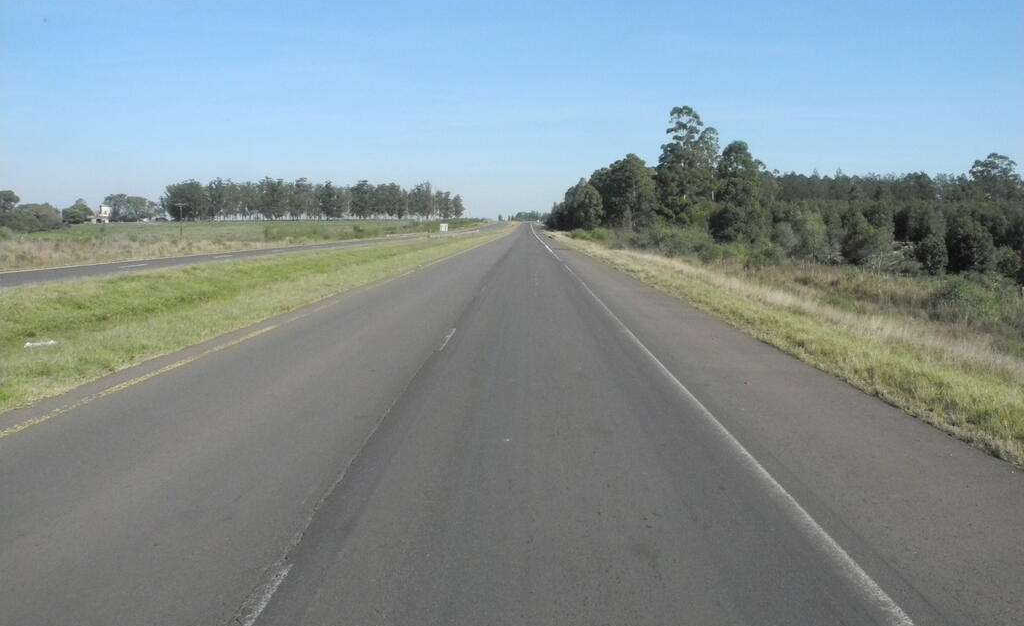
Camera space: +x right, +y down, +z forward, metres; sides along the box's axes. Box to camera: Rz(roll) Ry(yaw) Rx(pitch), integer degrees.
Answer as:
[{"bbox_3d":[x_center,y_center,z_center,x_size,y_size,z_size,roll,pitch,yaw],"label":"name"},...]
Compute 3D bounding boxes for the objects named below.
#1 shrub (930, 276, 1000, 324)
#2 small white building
[{"bbox_3d":[13.140,-0.406,24.000,1.900,1.350,1.800,0,6,0],"label":"shrub"},{"bbox_3d":[-136.288,-33.035,275.000,6.600,6.500,6.000,-3,7,-26],"label":"small white building"}]

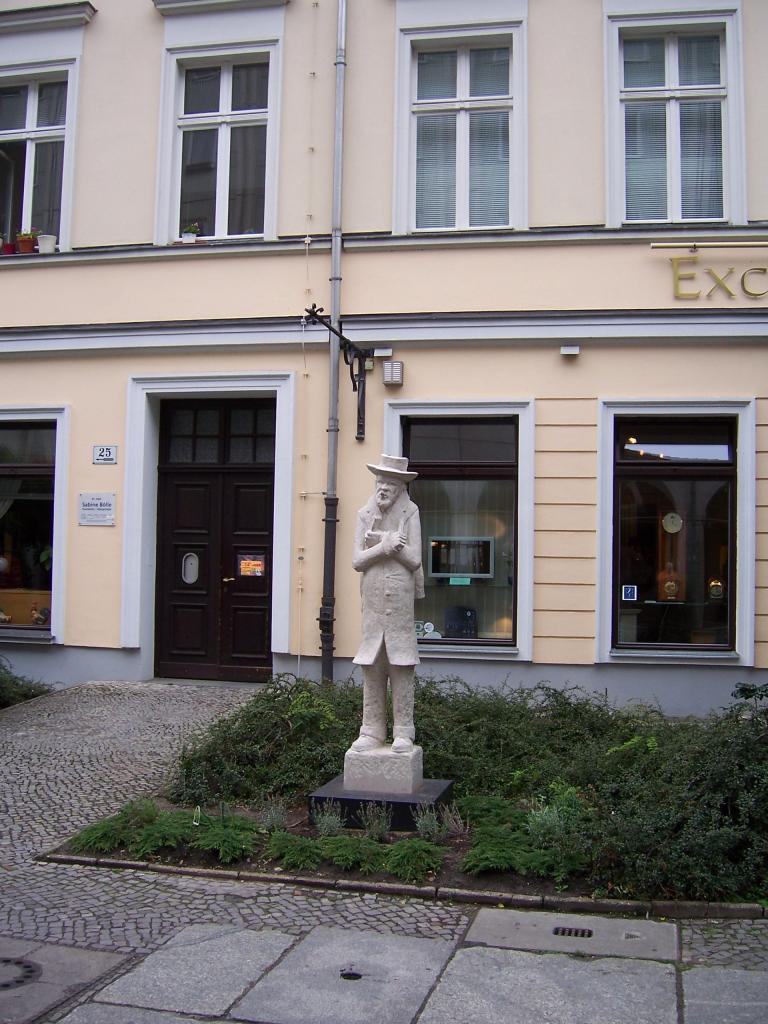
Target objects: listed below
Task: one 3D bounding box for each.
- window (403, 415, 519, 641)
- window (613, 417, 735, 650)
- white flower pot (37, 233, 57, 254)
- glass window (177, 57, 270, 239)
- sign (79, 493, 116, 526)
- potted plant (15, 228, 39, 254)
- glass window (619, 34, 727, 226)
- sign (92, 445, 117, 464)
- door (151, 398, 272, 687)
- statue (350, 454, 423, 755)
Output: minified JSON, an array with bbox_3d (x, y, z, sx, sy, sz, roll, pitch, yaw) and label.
[{"bbox_3d":[0.755,0.184,10.599,1.145,2.272,0.120,0,-3,10],"label":"window"},{"bbox_3d":[2.776,0.201,10.227,1.140,2.240,0.120,0,-3,10],"label":"window"},{"bbox_3d":[-3.578,-2.844,11.300,0.200,0.210,0.200,1,-2,0],"label":"white flower pot"},{"bbox_3d":[-1.747,-3.932,11.519,1.020,1.960,0.120,1,-2,11],"label":"glass window"},{"bbox_3d":[-3.059,-0.021,11.370,0.410,0.340,0.020,1,-2,11],"label":"sign"},{"bbox_3d":[-3.845,-2.922,11.484,0.240,0.260,0.220,0,-3,10],"label":"potted plant"},{"bbox_3d":[2.837,-3.774,10.480,0.998,1.901,0.120,0,-3,10],"label":"glass window"},{"bbox_3d":[-2.977,-0.609,11.381,0.270,0.190,0.020,1,-2,11],"label":"sign"},{"bbox_3d":[-1.784,0.282,11.305,1.330,2.983,0.120,0,-3,10],"label":"door"},{"bbox_3d":[0.018,0.549,6.360,0.400,1.750,0.370,1,-2,11],"label":"statue"}]

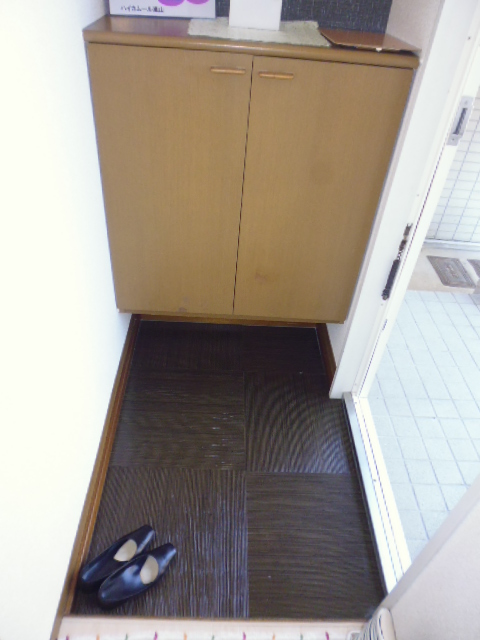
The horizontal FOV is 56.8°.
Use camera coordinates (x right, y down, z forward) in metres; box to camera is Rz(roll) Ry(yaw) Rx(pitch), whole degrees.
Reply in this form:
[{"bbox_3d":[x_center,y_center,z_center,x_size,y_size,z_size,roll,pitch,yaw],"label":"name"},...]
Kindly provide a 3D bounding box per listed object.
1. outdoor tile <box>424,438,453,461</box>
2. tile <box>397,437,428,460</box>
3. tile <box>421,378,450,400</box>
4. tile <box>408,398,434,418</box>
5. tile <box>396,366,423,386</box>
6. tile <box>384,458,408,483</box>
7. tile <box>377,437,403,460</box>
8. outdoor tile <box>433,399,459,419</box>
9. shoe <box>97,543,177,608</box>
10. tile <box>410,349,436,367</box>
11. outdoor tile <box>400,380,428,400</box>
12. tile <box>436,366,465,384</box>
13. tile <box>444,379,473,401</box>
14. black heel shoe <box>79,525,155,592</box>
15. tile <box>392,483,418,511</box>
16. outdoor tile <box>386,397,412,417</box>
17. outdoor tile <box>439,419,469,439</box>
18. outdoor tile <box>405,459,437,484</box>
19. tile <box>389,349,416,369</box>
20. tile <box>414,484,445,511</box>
[{"bbox_3d":[0.770,0.504,1.722,0.096,0.010,0.096,2,40,-2],"label":"outdoor tile"},{"bbox_3d":[0.671,0.502,1.725,0.095,0.010,0.095,3,40,-3],"label":"tile"},{"bbox_3d":[0.861,0.311,1.946,0.096,0.010,0.096,3,40,-3],"label":"tile"},{"bbox_3d":[0.769,0.375,1.875,0.096,0.010,0.096,2,40,-2],"label":"tile"},{"bbox_3d":[0.761,0.242,2.017,0.096,0.010,0.096,3,40,-3],"label":"tile"},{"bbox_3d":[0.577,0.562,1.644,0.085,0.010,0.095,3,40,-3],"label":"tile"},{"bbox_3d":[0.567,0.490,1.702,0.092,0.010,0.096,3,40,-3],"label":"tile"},{"bbox_3d":[0.869,0.379,1.879,0.096,0.010,0.096,2,40,-2],"label":"outdoor tile"},{"bbox_3d":[-0.276,0.687,1.208,0.080,0.082,0.229,34,48,30],"label":"shoe"},{"bbox_3d":[0.860,0.182,2.099,0.096,0.010,0.096,3,40,-3],"label":"tile"},{"bbox_3d":[0.768,0.311,1.952,0.096,0.010,0.096,2,40,-2],"label":"outdoor tile"},{"bbox_3d":[0.960,0.251,2.027,0.096,0.010,0.096,3,40,-3],"label":"tile"},{"bbox_3d":[0.969,0.321,1.967,0.095,0.010,0.095,3,40,-3],"label":"tile"},{"bbox_3d":[-0.347,0.677,1.281,0.230,0.080,0.075,-30,51,-34],"label":"black heel shoe"},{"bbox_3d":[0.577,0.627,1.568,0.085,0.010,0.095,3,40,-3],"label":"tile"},{"bbox_3d":[0.662,0.366,1.859,0.096,0.010,0.096,3,40,-3],"label":"outdoor tile"},{"bbox_3d":[0.863,0.440,1.793,0.096,0.010,0.096,3,40,-3],"label":"outdoor tile"},{"bbox_3d":[0.671,0.567,1.649,0.095,0.010,0.095,3,40,-3],"label":"outdoor tile"},{"bbox_3d":[0.768,0.181,2.104,0.096,0.010,0.096,2,40,-2],"label":"tile"},{"bbox_3d":[0.671,0.630,1.566,0.096,0.010,0.096,2,40,-2],"label":"tile"}]

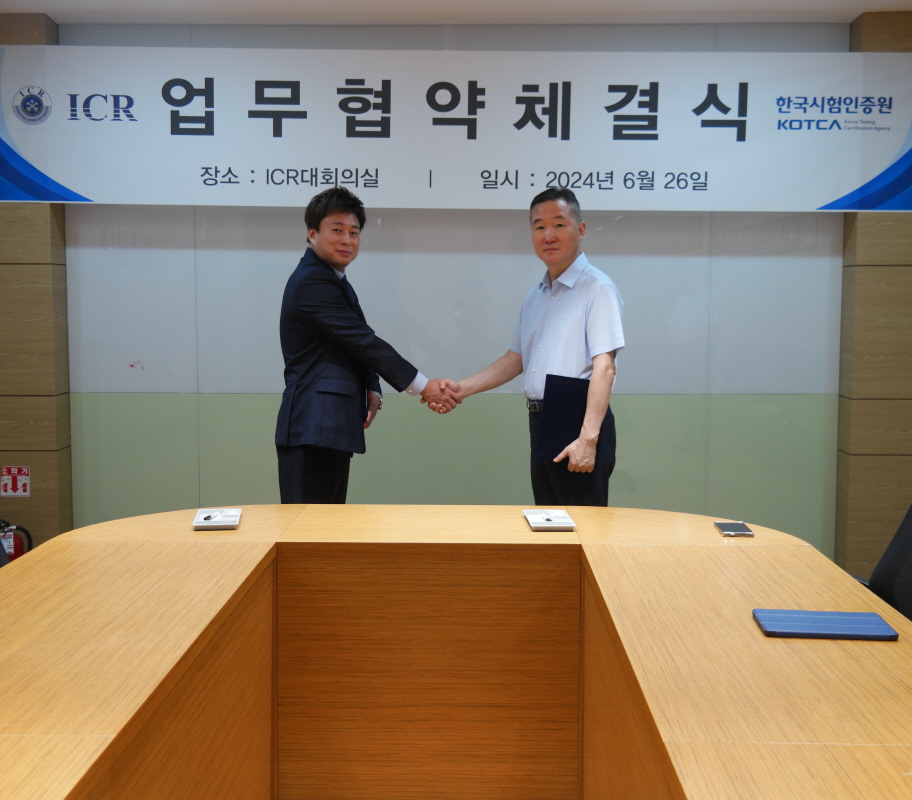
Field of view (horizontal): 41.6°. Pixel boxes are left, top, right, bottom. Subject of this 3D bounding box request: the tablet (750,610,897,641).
[{"bbox_3d":[0.722,0.442,2.359,0.247,0.012,0.164,1,5,6],"label":"tablet"}]

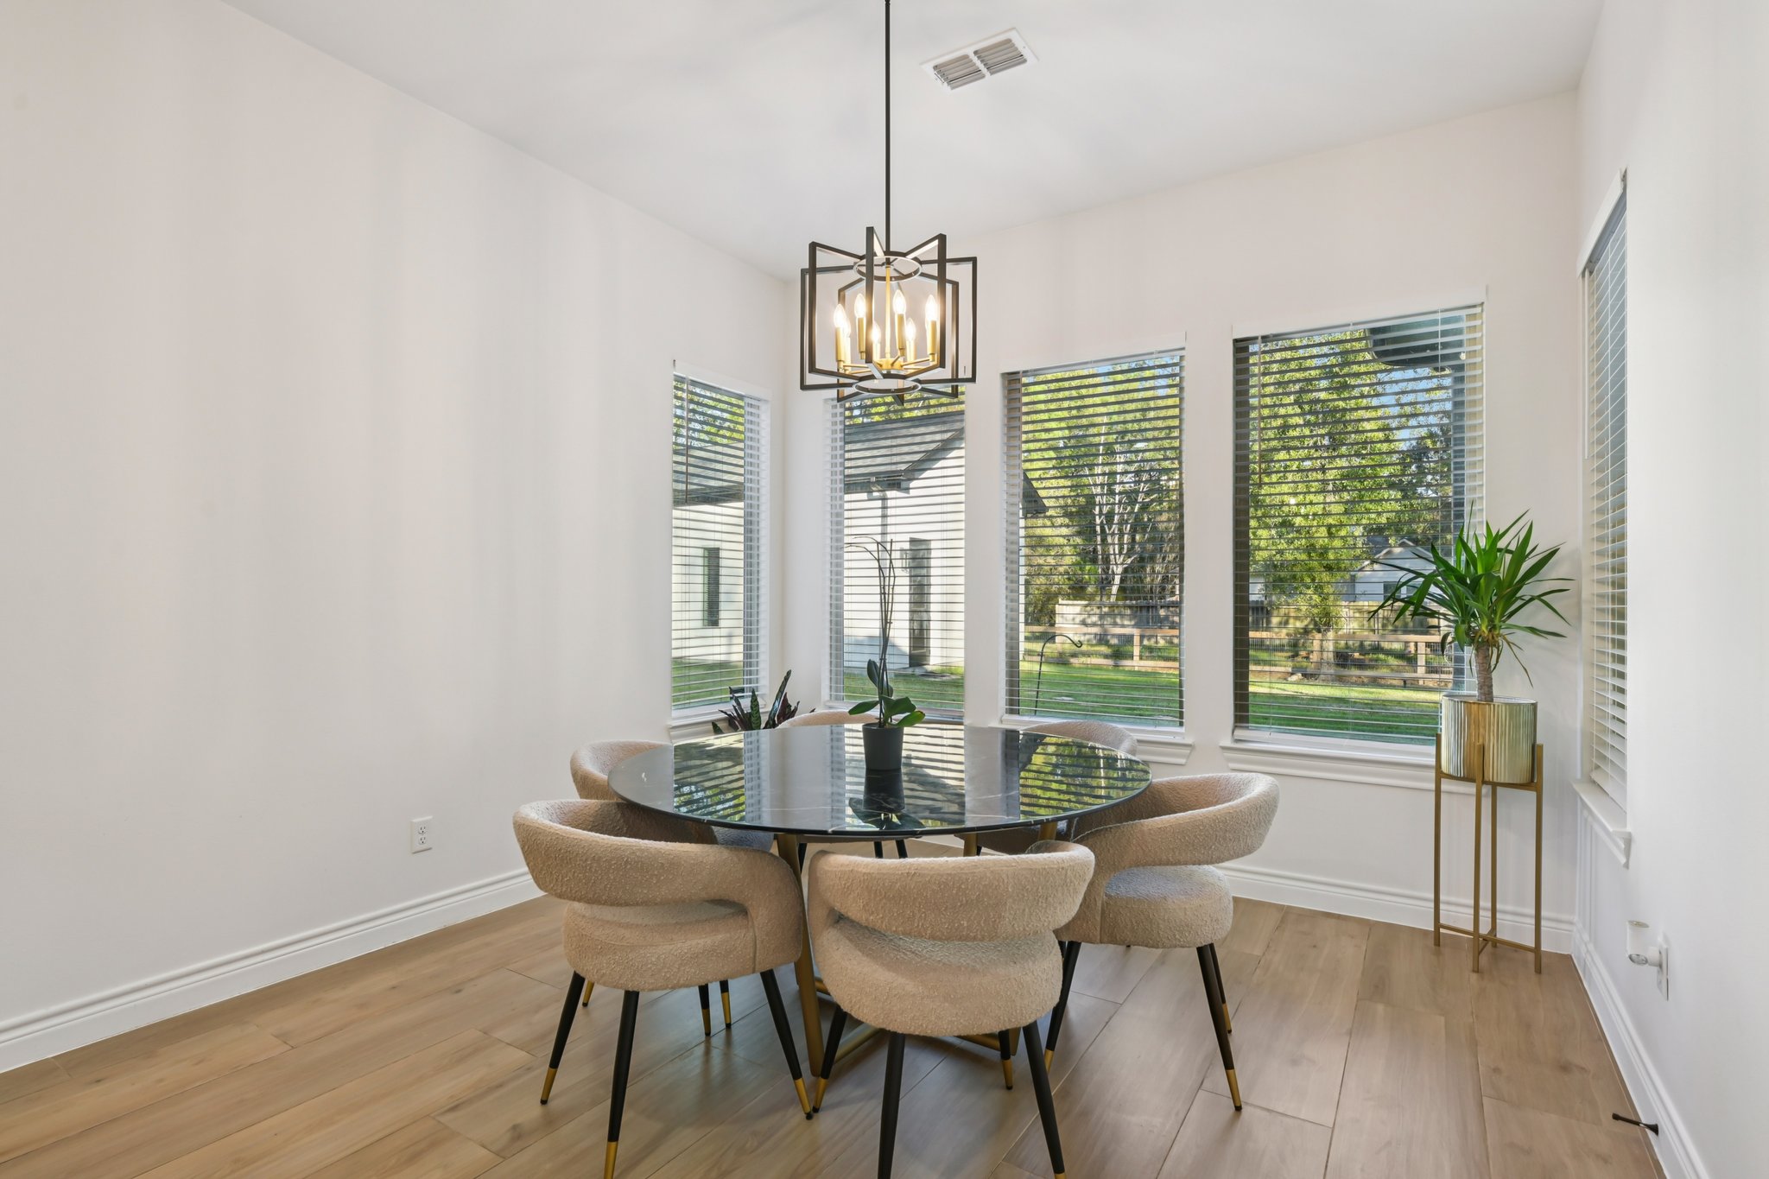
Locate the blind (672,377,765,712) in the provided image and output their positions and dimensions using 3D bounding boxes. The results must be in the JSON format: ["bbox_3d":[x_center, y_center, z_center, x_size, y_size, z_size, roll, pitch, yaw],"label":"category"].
[{"bbox_3d":[-0.864,-0.227,4.379,0.060,1.705,0.700,0,-1,33],"label":"blind"}]

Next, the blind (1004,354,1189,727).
[{"bbox_3d":[0.961,-0.221,3.892,0.860,1.705,0.060,0,-1,31],"label":"blind"}]

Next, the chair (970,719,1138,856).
[{"bbox_3d":[0.609,0.900,3.016,0.608,0.750,0.590,1,-1,-40],"label":"chair"}]

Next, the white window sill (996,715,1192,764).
[{"bbox_3d":[0.938,0.703,3.856,0.953,0.114,0.080,0,-1,31],"label":"white window sill"}]

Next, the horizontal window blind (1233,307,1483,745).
[{"bbox_3d":[1.865,-0.219,3.347,0.868,1.738,0.055,0,-1,33],"label":"horizontal window blind"}]

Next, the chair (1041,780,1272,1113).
[{"bbox_3d":[0.764,0.893,2.307,0.608,0.750,0.590,0,-1,22],"label":"chair"}]

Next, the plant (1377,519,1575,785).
[{"bbox_3d":[2.050,0.208,2.904,0.570,0.910,0.500,0,-1,36],"label":"plant"}]

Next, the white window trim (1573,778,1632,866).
[{"bbox_3d":[2.132,0.690,2.476,0.080,0.115,0.800,0,-1,33],"label":"white window trim"}]

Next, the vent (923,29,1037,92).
[{"bbox_3d":[0.321,-1.772,2.819,0.346,0.018,0.195,0,-1,33],"label":"vent"}]

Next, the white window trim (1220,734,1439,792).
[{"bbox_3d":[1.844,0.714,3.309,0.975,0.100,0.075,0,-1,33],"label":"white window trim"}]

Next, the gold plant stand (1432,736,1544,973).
[{"bbox_3d":[2.088,0.902,2.899,0.232,0.762,0.232,0,-1,3],"label":"gold plant stand"}]

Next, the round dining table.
[{"bbox_3d":[-0.008,0.886,2.467,1.510,0.756,1.510,0,-1,33],"label":"round dining table"}]

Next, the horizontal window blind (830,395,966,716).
[{"bbox_3d":[0.058,-0.218,4.442,0.860,1.710,0.060,0,-1,31],"label":"horizontal window blind"}]

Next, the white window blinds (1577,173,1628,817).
[{"bbox_3d":[2.178,-0.236,2.504,0.075,1.755,0.730,0,0,33],"label":"white window blinds"}]

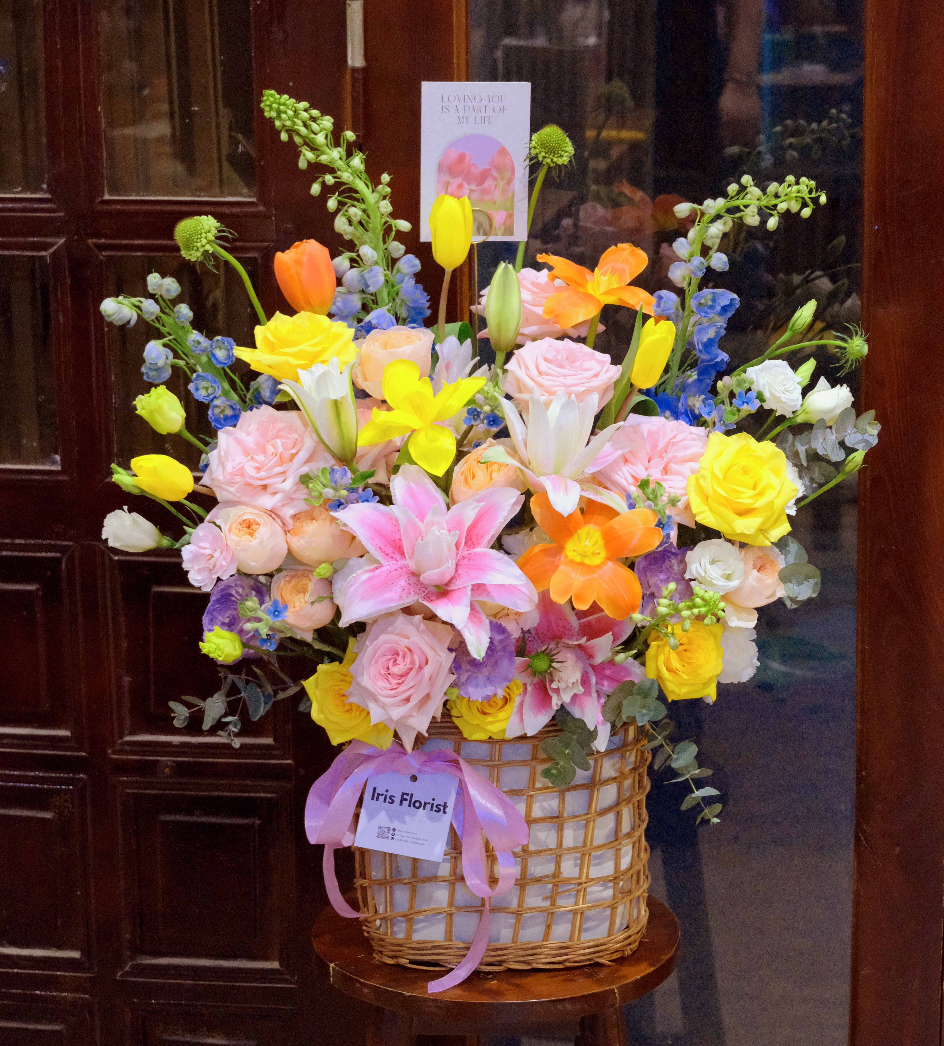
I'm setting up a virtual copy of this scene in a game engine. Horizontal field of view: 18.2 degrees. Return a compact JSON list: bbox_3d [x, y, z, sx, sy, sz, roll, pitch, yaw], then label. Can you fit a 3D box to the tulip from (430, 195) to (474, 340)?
[{"bbox_3d":[-0.018,-0.215,2.480,0.037,0.121,0.037,4,13,0],"label":"tulip"}]

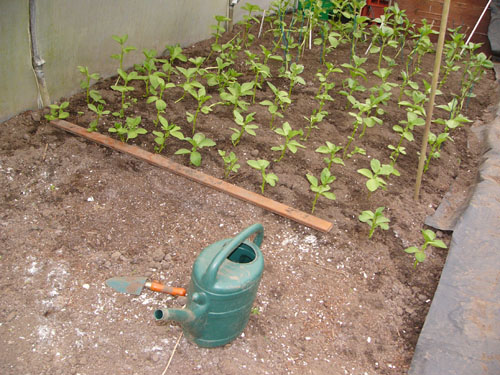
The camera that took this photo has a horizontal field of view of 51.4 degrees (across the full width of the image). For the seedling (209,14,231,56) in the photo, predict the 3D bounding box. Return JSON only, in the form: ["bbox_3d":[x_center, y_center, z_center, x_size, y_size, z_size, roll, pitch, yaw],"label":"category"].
[{"bbox_3d":[-0.293,-1.480,5.078,0.185,0.385,0.166,0,29,-4],"label":"seedling"}]

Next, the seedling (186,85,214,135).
[{"bbox_3d":[-0.303,-0.466,3.188,0.172,0.292,0.163,0,29,0],"label":"seedling"}]

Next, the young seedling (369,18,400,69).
[{"bbox_3d":[1.258,-1.334,4.899,0.283,0.478,0.269,0,27,0],"label":"young seedling"}]

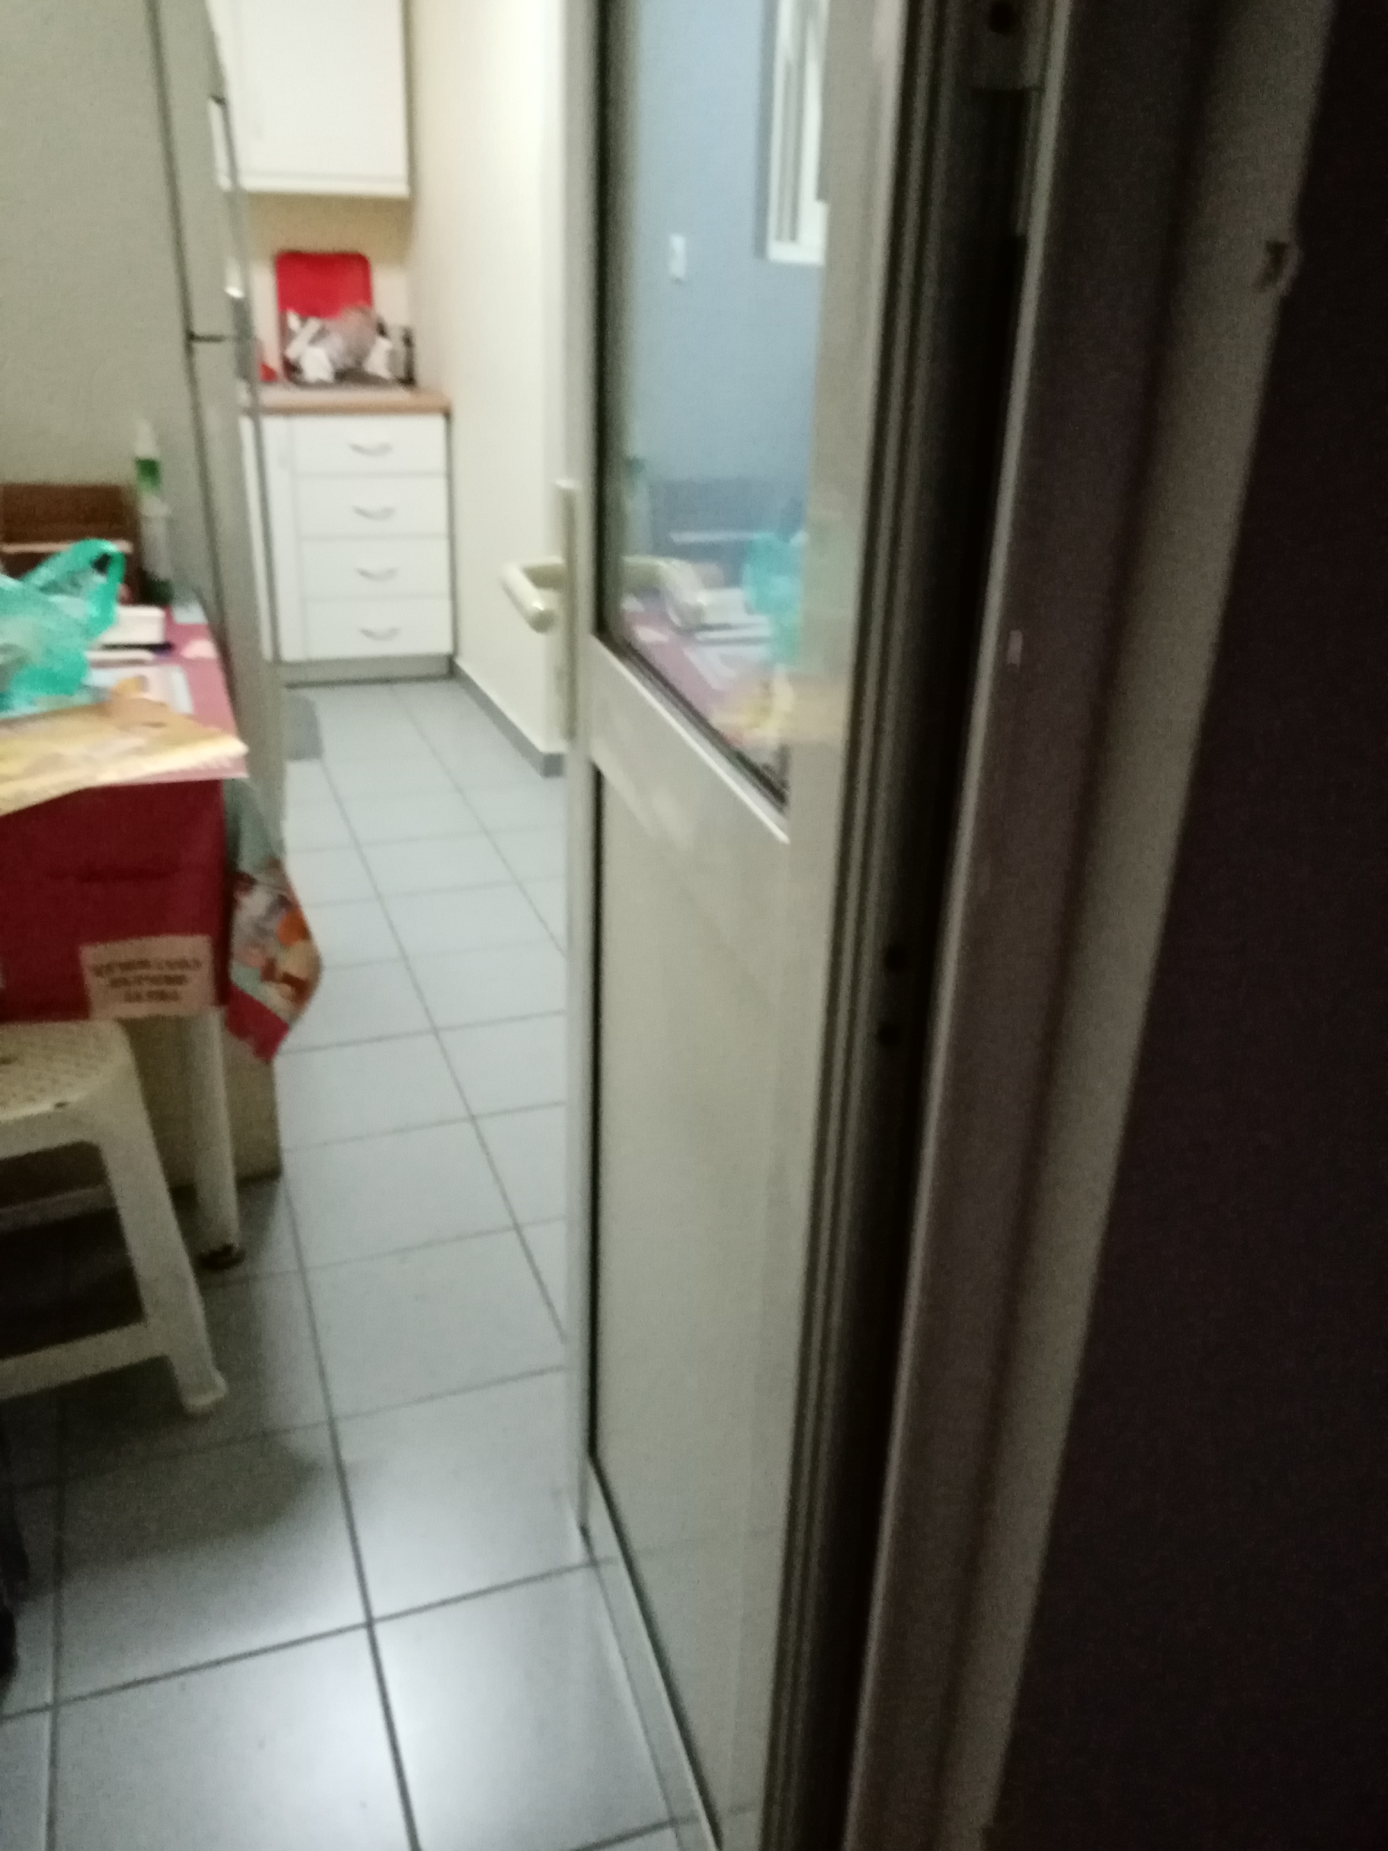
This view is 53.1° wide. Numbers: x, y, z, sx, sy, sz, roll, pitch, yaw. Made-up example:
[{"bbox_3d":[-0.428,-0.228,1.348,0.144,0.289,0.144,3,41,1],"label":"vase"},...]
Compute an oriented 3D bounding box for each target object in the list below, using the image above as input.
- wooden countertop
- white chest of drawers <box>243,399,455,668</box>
[{"bbox_3d":[-1.103,-1.653,4.371,0.581,0.035,0.581,-7,28,-20],"label":"wooden countertop"},{"bbox_3d":[-1.133,-1.303,4.544,0.572,0.748,0.556,-7,28,-20],"label":"white chest of drawers"}]

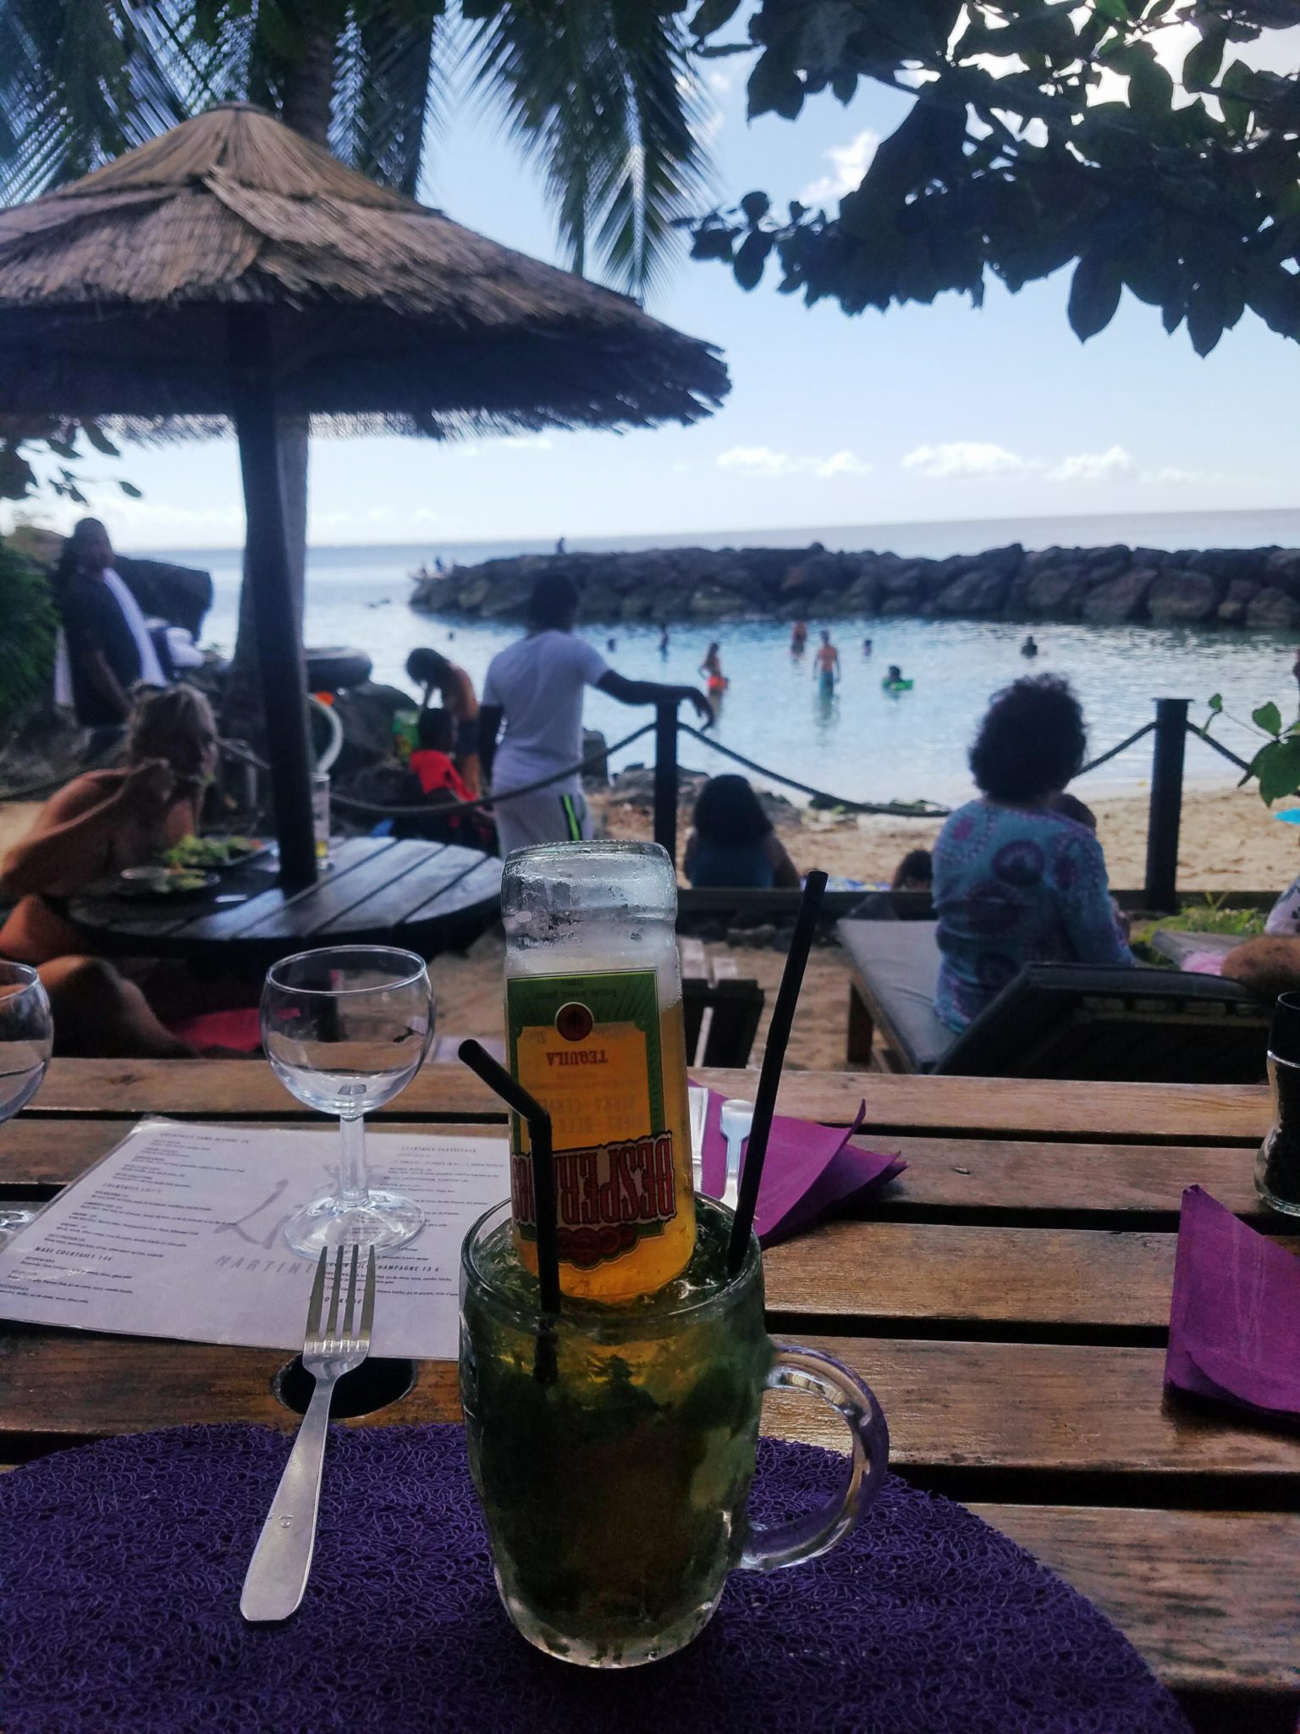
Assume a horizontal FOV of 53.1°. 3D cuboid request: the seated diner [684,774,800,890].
[{"bbox_3d":[0.447,-0.057,6.301,0.520,0.870,0.750,0,14,6],"label":"seated diner"}]

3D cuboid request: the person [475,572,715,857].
[{"bbox_3d":[-0.202,-0.347,5.519,0.900,1.760,0.550,5,16,25],"label":"person"}]

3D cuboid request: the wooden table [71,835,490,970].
[{"bbox_3d":[-0.942,0.398,3.491,1.140,0.730,1.140,-2,14,0],"label":"wooden table"}]

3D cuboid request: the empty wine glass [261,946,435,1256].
[{"bbox_3d":[-0.158,0.123,0.679,0.087,0.139,0.087,-1,14,0],"label":"empty wine glass"}]

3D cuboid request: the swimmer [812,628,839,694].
[{"bbox_3d":[2.944,-3.092,21.714,0.500,1.720,0.320,-1,14,2],"label":"swimmer"}]

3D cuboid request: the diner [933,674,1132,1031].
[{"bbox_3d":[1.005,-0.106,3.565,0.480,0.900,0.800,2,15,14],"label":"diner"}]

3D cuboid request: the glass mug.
[{"bbox_3d":[0.010,0.183,0.426,0.139,0.125,0.096,3,15,14],"label":"glass mug"}]

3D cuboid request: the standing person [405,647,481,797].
[{"bbox_3d":[-1.089,-0.496,7.177,0.500,1.420,0.420,-7,15,-20],"label":"standing person"}]

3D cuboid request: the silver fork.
[{"bbox_3d":[-0.134,0.209,0.518,0.027,0.022,0.199,-2,20,-5],"label":"silver fork"}]

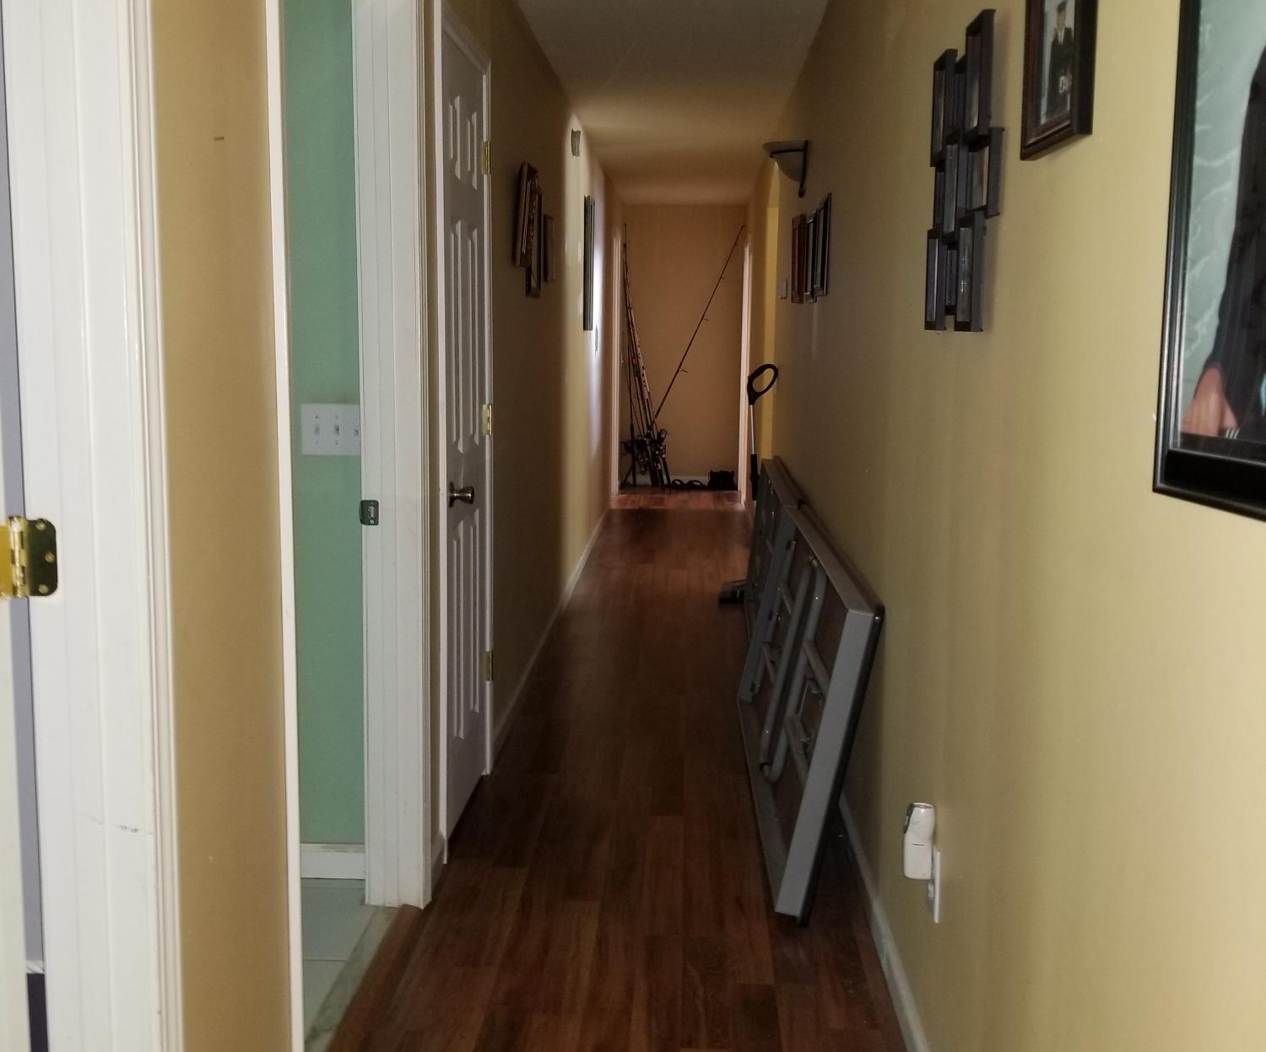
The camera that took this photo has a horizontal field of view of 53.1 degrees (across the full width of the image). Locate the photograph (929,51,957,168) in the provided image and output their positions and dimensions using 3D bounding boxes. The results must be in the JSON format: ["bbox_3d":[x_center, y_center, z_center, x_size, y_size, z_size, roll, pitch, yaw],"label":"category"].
[{"bbox_3d":[0.543,-0.725,2.219,0.017,0.182,0.123,1,8,2],"label":"photograph"}]

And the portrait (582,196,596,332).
[{"bbox_3d":[-0.251,-1.502,7.324,0.023,0.745,0.490,1,8,2],"label":"portrait"}]

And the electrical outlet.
[{"bbox_3d":[0.519,0.612,2.197,0.009,0.122,0.072,1,8,2],"label":"electrical outlet"}]

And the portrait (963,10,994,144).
[{"bbox_3d":[0.531,-0.686,1.956,0.017,0.178,0.122,1,8,2],"label":"portrait"}]

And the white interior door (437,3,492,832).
[{"bbox_3d":[-0.468,-0.226,3.439,0.048,2.060,0.660,1,8,2],"label":"white interior door"}]

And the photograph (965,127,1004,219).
[{"bbox_3d":[0.524,-0.519,1.895,0.019,0.122,0.145,1,8,2],"label":"photograph"}]

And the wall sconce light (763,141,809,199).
[{"bbox_3d":[0.601,-1.407,5.072,0.178,0.215,0.310,1,8,2],"label":"wall sconce light"}]

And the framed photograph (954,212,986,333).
[{"bbox_3d":[0.526,-0.393,1.983,0.017,0.177,0.128,1,8,2],"label":"framed photograph"}]

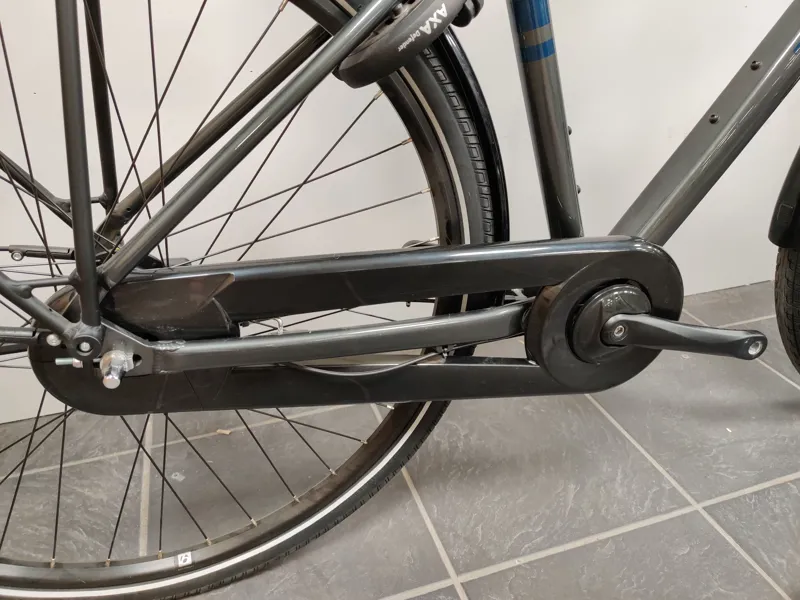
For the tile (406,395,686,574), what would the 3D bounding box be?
[{"bbox_3d":[0.171,0.220,0.910,0.334,0.010,0.334,-9,31,-16],"label":"tile"}]

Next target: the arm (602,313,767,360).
[{"bbox_3d":[0.304,0.037,0.673,0.202,0.034,0.030,6,24,-15],"label":"arm"}]

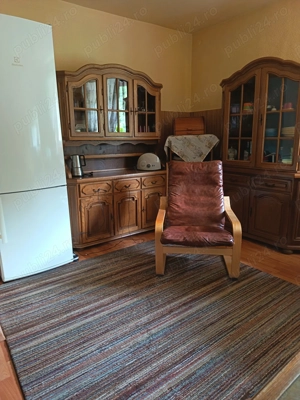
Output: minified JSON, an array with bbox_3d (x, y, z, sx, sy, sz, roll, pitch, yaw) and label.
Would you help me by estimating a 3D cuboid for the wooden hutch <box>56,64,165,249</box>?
[{"bbox_3d":[-0.394,-0.542,3.311,1.240,1.930,0.480,-10,16,-35],"label":"wooden hutch"}]

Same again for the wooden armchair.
[{"bbox_3d":[0.442,0.119,2.661,0.705,0.915,0.820,1,13,6],"label":"wooden armchair"}]

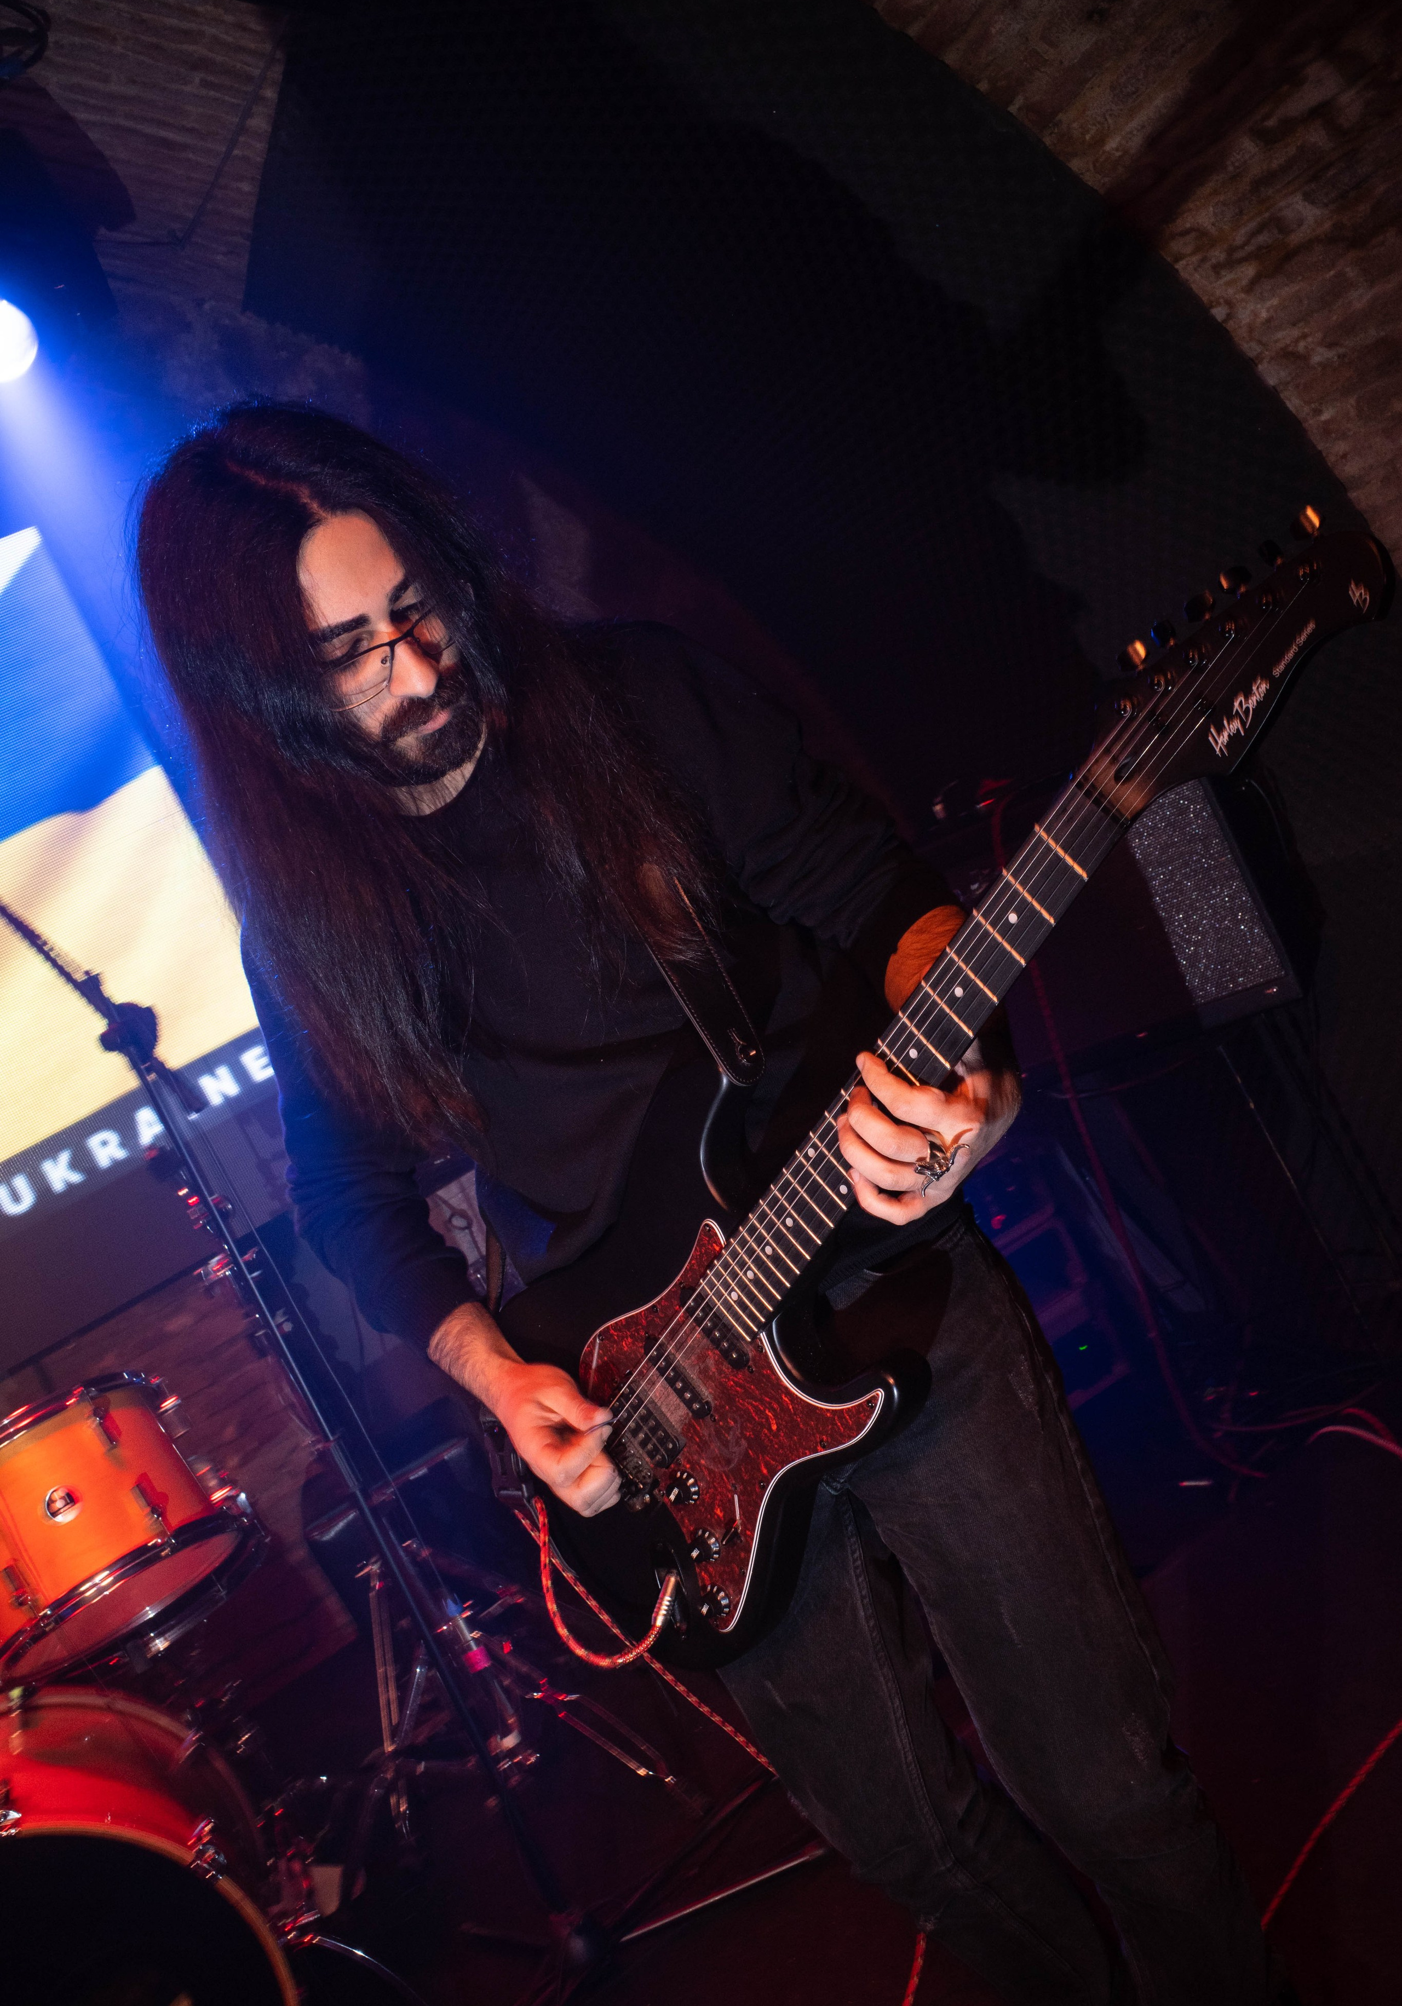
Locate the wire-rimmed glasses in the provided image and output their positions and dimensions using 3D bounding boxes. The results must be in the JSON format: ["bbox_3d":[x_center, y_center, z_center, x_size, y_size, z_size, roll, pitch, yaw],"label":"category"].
[{"bbox_3d":[-0.255,-0.283,1.226,0.138,0.045,0.140,-33,45,-25],"label":"wire-rimmed glasses"}]

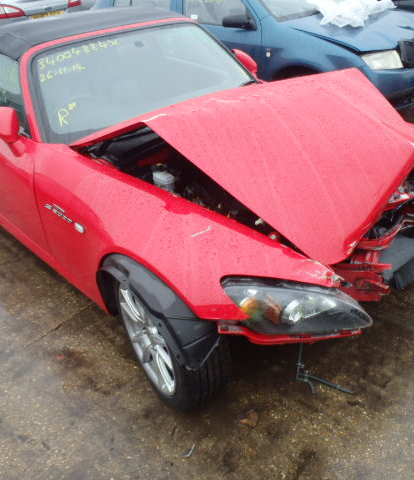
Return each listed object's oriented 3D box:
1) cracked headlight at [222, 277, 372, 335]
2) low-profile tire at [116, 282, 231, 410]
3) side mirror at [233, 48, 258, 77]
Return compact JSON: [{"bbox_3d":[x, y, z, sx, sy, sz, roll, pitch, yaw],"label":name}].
[{"bbox_3d":[0.260,0.174,1.492,0.310,0.190,0.430,-26,35,-33],"label":"cracked headlight"},{"bbox_3d":[-0.148,0.337,1.986,0.215,0.625,0.625,-20,32,-25],"label":"low-profile tire"},{"bbox_3d":[0.254,-1.117,3.302,0.210,0.180,0.150,-26,35,-33],"label":"side mirror"}]

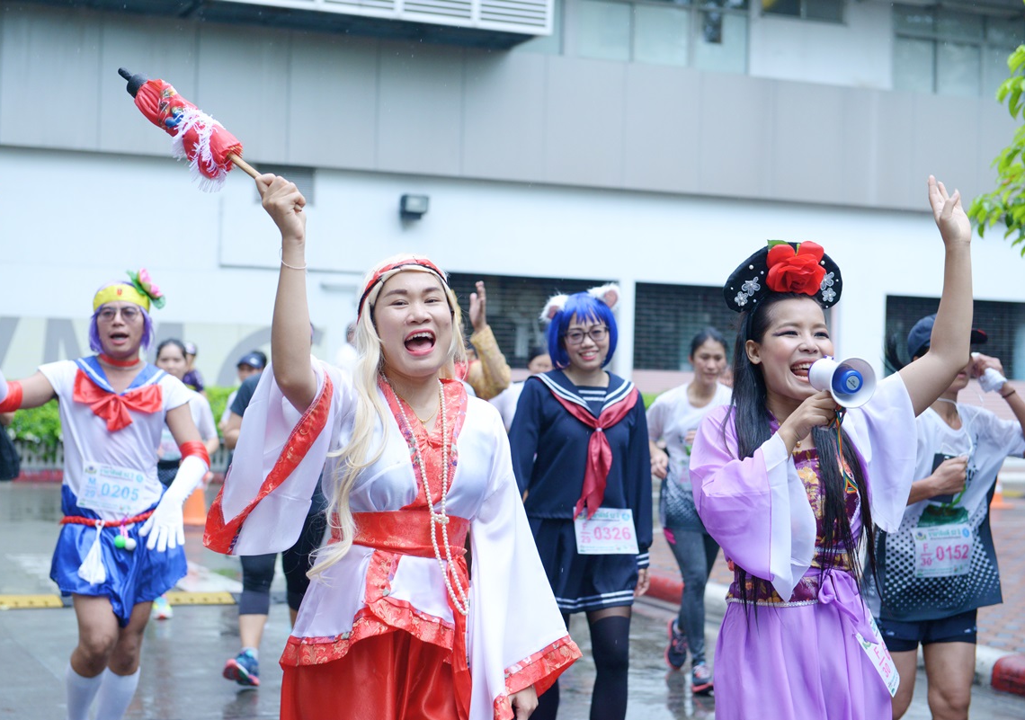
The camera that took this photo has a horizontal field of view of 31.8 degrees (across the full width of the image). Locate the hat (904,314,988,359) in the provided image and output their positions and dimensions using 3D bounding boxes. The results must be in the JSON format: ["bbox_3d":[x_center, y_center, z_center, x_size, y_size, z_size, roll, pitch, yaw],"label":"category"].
[{"bbox_3d":[1.295,-0.068,5.370,0.175,0.135,0.260,2,-8,-43],"label":"hat"}]

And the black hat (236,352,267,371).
[{"bbox_3d":[-1.870,0.010,12.900,0.175,0.135,0.255,1,8,36],"label":"black hat"}]

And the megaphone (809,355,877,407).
[{"bbox_3d":[0.616,0.053,3.400,0.098,0.135,0.140,2,5,-17],"label":"megaphone"}]

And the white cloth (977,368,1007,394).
[{"bbox_3d":[1.461,0.063,5.480,0.095,0.085,0.060,1,-1,11],"label":"white cloth"}]

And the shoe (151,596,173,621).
[{"bbox_3d":[-1.896,1.340,9.750,0.100,0.115,0.260,1,-1,-9],"label":"shoe"}]

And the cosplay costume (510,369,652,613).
[{"bbox_3d":[0.225,0.439,5.970,0.465,0.815,0.300,2,0,-14],"label":"cosplay costume"}]

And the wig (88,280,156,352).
[{"bbox_3d":[-1.284,-0.139,5.920,0.212,0.240,0.235,-1,0,-5],"label":"wig"}]

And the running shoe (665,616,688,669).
[{"bbox_3d":[0.768,1.334,8.470,0.095,0.255,0.105,5,-34,-12],"label":"running shoe"}]

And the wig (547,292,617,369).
[{"bbox_3d":[0.232,-0.094,5.900,0.220,0.245,0.240,-9,0,-6],"label":"wig"}]

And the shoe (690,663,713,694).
[{"bbox_3d":[0.808,1.338,7.570,0.100,0.115,0.260,1,-8,-8],"label":"shoe"}]

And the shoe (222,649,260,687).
[{"bbox_3d":[-1.143,1.303,7.600,0.095,0.110,0.255,3,-22,24],"label":"shoe"}]

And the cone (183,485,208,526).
[{"bbox_3d":[-2.752,1.067,15.503,0.370,0.700,0.370,2,0,0],"label":"cone"}]

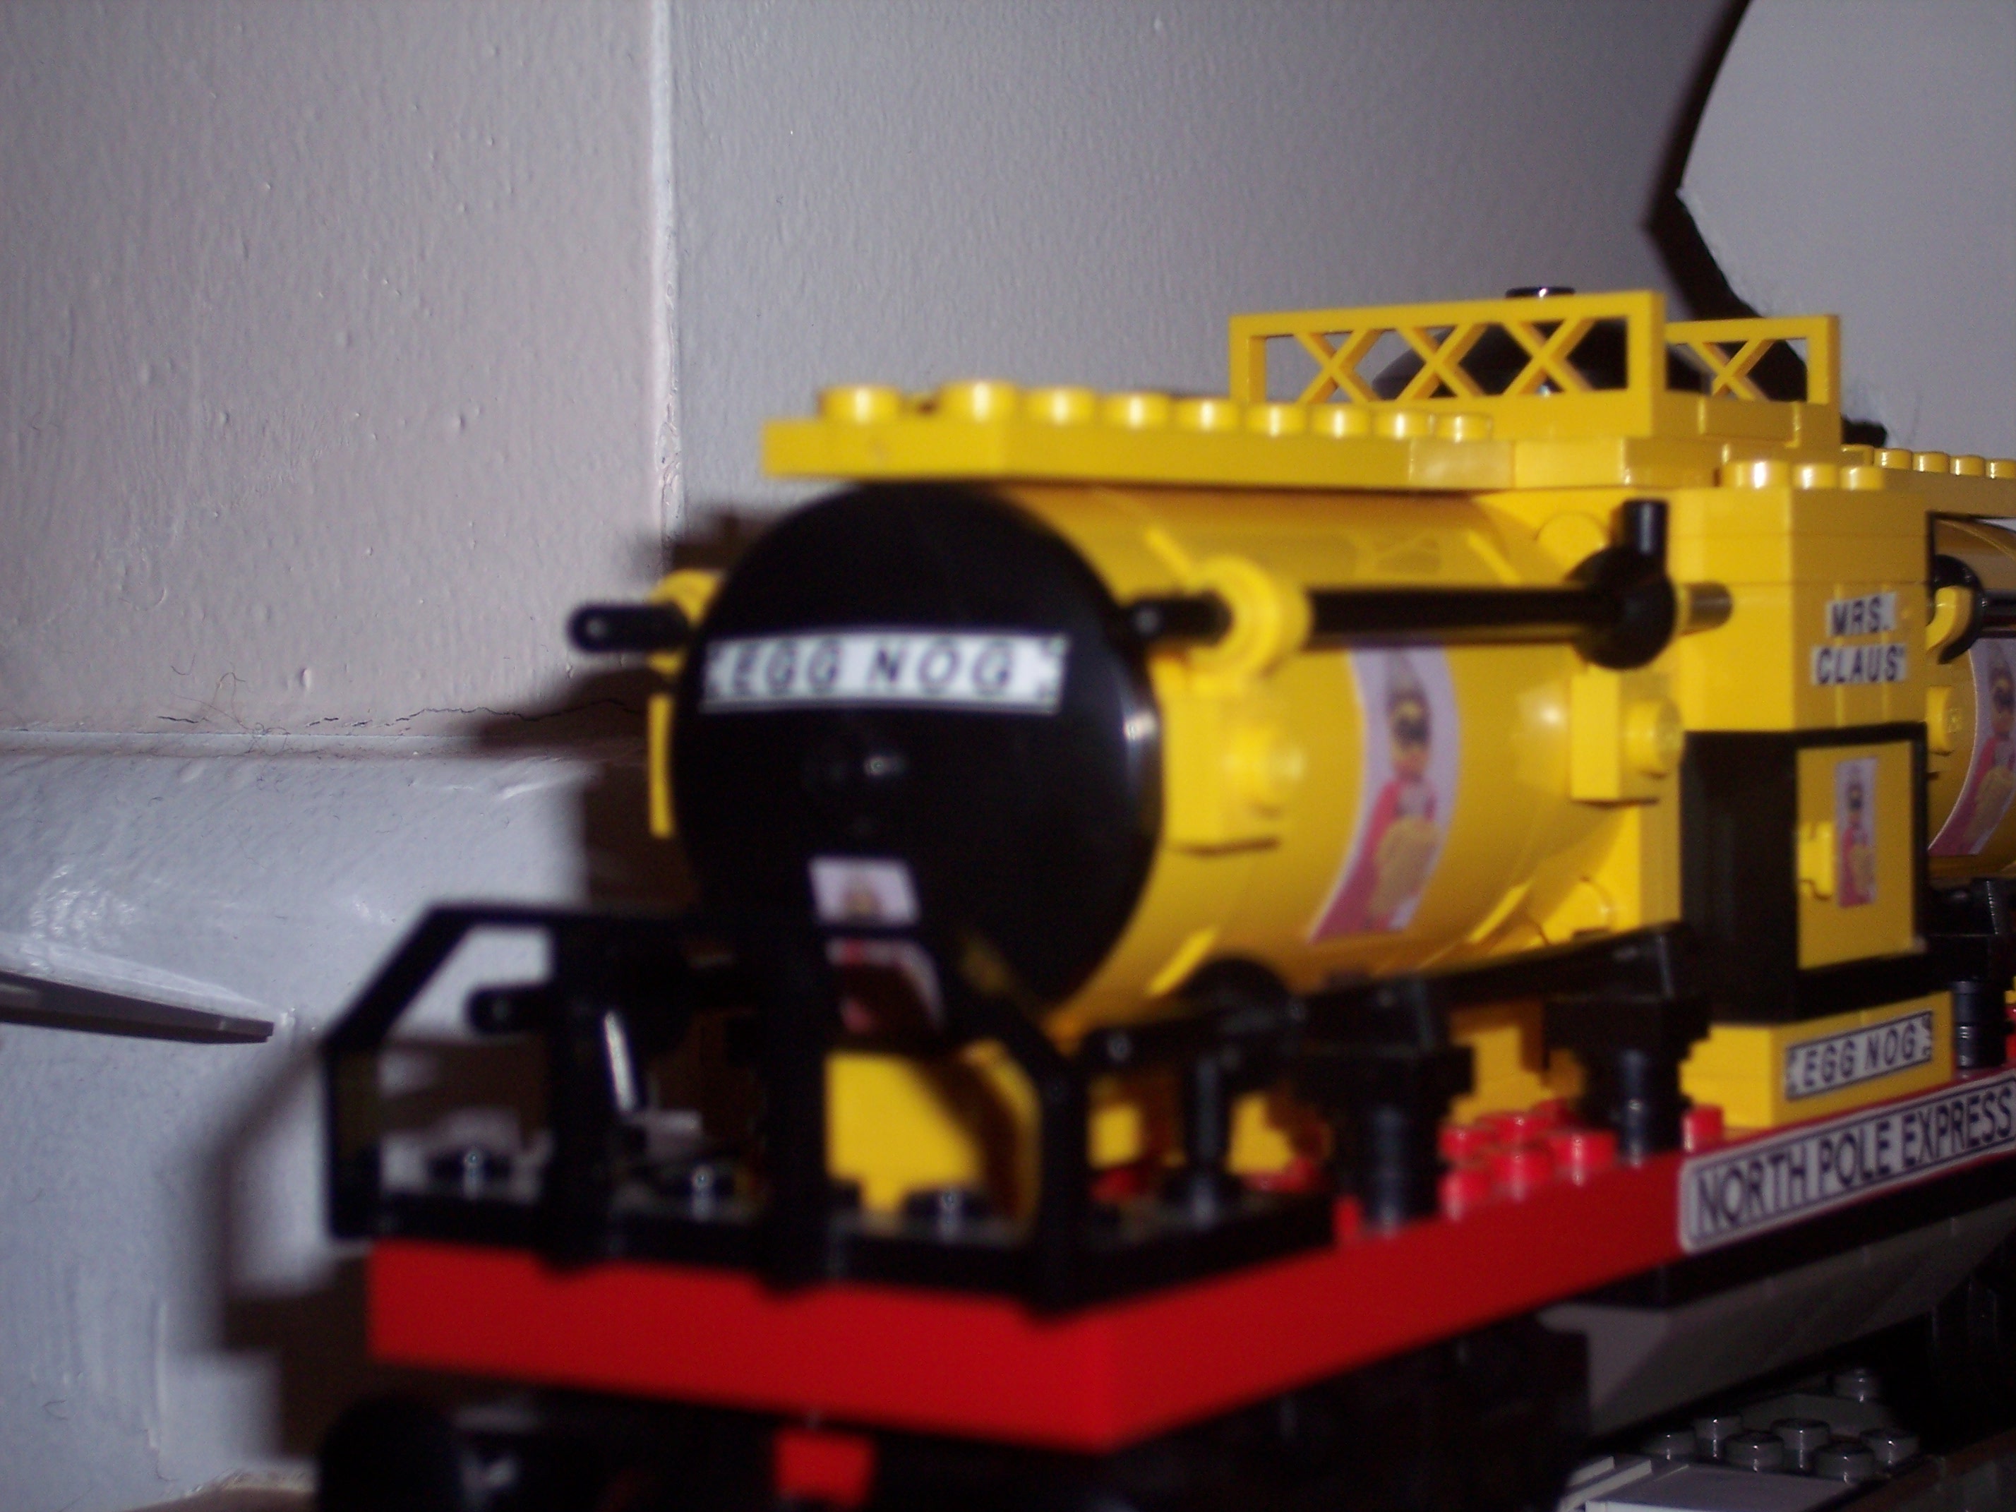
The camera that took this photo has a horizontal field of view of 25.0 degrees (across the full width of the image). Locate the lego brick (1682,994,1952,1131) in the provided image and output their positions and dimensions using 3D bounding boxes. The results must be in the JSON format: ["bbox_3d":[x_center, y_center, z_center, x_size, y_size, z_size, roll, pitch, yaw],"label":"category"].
[{"bbox_3d":[0.053,0.020,0.313,0.012,0.006,0.032,1,3,33],"label":"lego brick"}]

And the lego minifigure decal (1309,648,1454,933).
[{"bbox_3d":[0.023,0.002,0.272,0.003,0.019,0.012,13,9,31],"label":"lego minifigure decal"}]

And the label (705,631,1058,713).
[{"bbox_3d":[-0.008,-0.005,0.251,0.025,0.004,0.003,1,-5,33],"label":"label"}]

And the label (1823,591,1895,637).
[{"bbox_3d":[0.058,-0.010,0.308,0.001,0.003,0.013,1,0,33],"label":"label"}]

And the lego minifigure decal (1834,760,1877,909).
[{"bbox_3d":[0.057,0.005,0.308,0.001,0.010,0.007,1,3,33],"label":"lego minifigure decal"}]

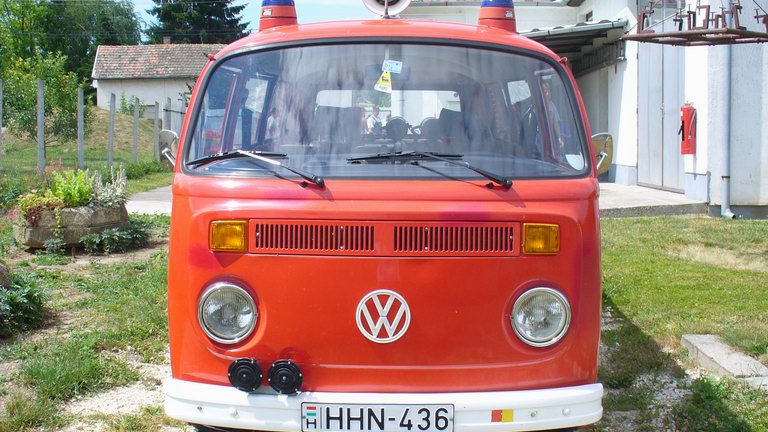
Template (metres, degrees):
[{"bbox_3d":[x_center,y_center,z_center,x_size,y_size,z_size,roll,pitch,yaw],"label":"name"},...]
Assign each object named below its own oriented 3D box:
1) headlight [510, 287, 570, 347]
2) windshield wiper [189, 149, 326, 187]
[{"bbox_3d":[0.554,0.355,2.947,0.208,0.208,0.090,0,5,-3],"label":"headlight"},{"bbox_3d":[-0.483,-0.180,3.041,0.540,0.140,0.110,2,5,15],"label":"windshield wiper"}]

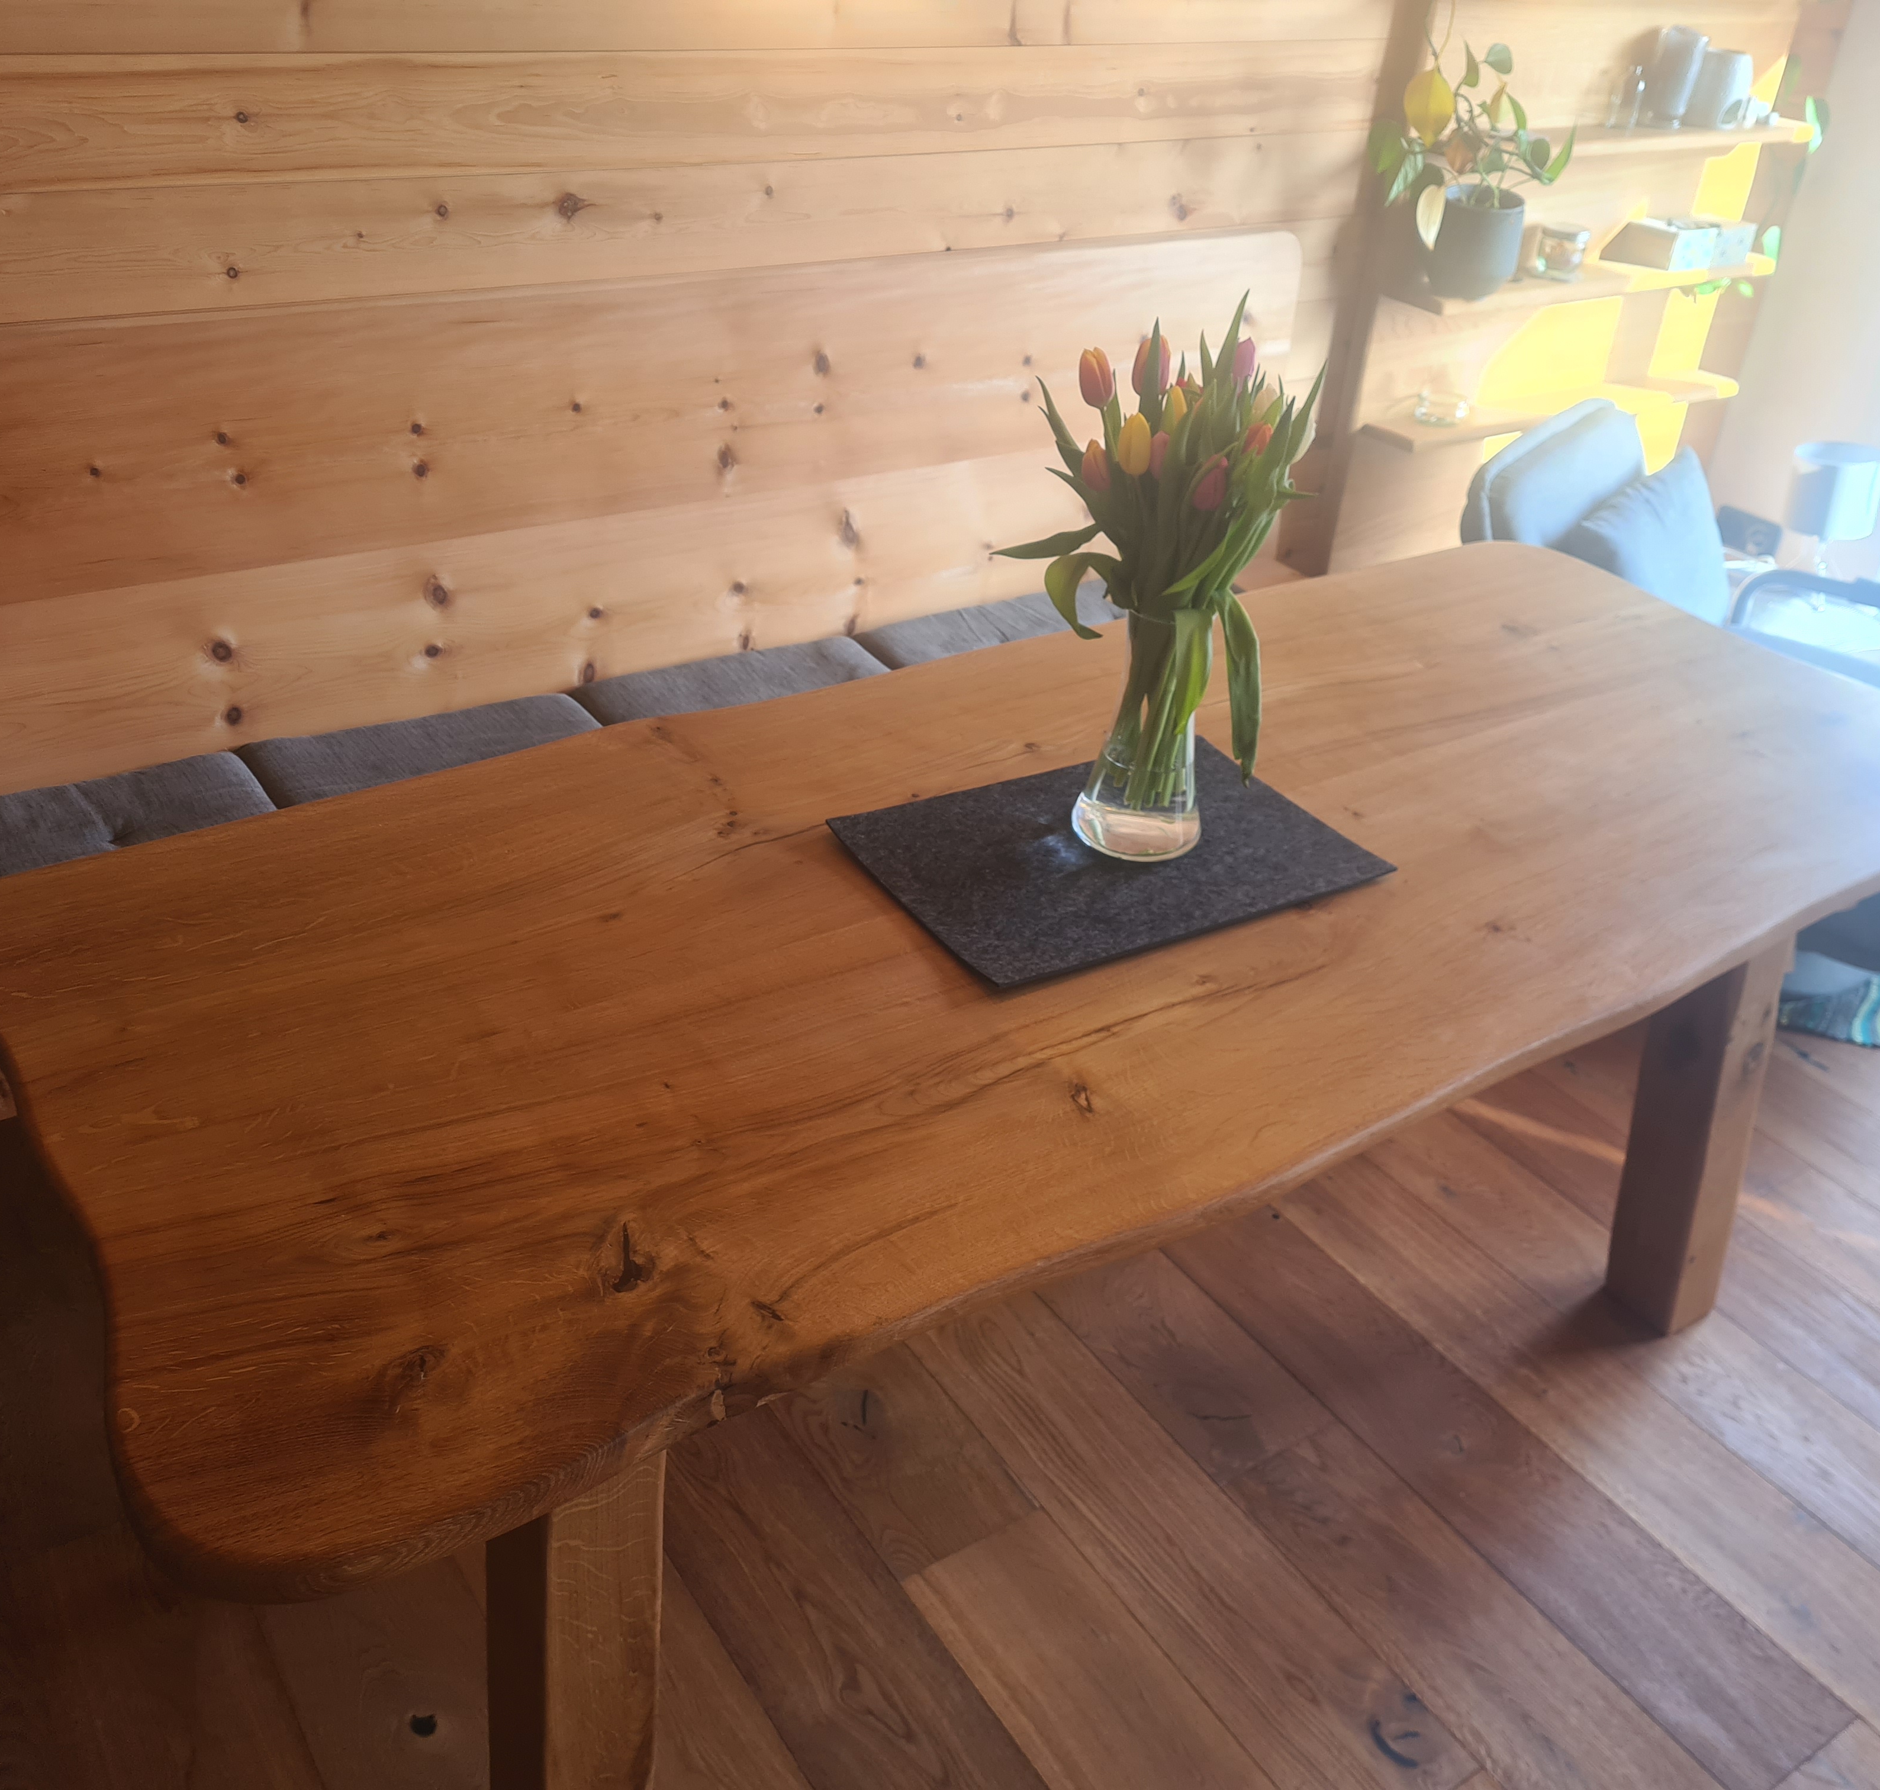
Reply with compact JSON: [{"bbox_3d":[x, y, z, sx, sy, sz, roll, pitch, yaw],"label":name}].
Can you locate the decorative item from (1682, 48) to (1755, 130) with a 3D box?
[{"bbox_3d":[1.411,-1.461,3.253,0.085,0.125,0.085,-16,37,-30],"label":"decorative item"}]

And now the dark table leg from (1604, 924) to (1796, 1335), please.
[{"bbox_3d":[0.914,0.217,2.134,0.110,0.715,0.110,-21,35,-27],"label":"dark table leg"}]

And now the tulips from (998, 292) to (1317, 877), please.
[{"bbox_3d":[0.182,-0.280,1.595,0.250,0.500,0.220,8,32,6],"label":"tulips"}]

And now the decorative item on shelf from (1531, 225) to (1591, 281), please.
[{"bbox_3d":[1.101,-1.154,3.208,0.080,0.086,0.080,-16,37,-30],"label":"decorative item on shelf"}]

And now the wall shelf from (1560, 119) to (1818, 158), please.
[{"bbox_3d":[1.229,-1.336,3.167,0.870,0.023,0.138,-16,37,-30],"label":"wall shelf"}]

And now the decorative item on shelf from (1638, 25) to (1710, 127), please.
[{"bbox_3d":[1.302,-1.445,3.184,0.088,0.154,0.088,-16,37,-30],"label":"decorative item on shelf"}]

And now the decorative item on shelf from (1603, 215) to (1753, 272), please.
[{"bbox_3d":[1.421,-1.241,3.404,0.280,0.075,0.120,-16,37,-30],"label":"decorative item on shelf"}]

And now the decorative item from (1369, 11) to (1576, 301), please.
[{"bbox_3d":[0.852,-1.168,2.875,0.340,0.430,0.250,-16,37,-30],"label":"decorative item"}]

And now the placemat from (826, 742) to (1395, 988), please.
[{"bbox_3d":[0.163,-0.046,1.695,0.450,0.005,0.300,-16,37,-30],"label":"placemat"}]

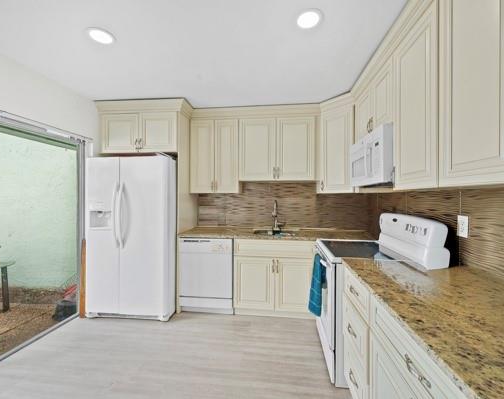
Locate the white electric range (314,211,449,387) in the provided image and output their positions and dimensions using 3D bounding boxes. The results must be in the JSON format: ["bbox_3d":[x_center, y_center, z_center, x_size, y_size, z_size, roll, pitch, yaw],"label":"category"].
[{"bbox_3d":[0.954,0.725,1.959,0.735,1.192,0.760,0,1,7],"label":"white electric range"}]

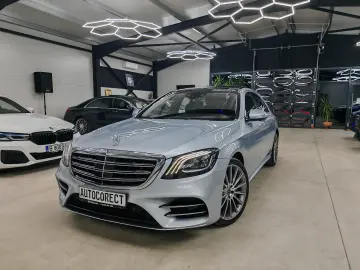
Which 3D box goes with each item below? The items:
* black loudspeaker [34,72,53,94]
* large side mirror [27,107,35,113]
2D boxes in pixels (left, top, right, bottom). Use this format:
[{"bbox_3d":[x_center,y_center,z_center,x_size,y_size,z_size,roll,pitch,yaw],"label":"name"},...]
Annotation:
[{"bbox_3d":[-4.634,-1.783,9.200,0.360,0.660,0.410,4,8,30],"label":"black loudspeaker"},{"bbox_3d":[-3.603,-0.589,6.500,0.160,0.160,0.240,3,7,25],"label":"large side mirror"}]

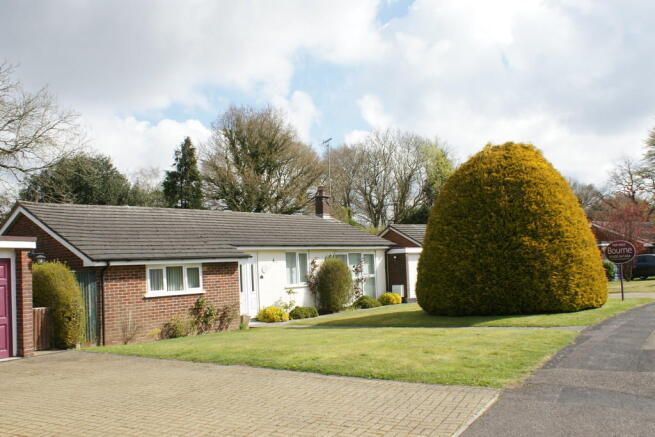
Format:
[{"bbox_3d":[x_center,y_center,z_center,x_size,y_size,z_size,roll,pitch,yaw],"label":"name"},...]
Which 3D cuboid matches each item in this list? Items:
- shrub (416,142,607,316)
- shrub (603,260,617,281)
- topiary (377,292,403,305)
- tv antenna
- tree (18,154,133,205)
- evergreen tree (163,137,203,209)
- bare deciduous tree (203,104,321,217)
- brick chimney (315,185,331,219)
[{"bbox_3d":[5.891,0.226,17.514,5.650,5.230,5.600,-4,-5,18],"label":"shrub"},{"bbox_3d":[15.757,2.983,31.002,1.250,1.130,1.200,-5,-6,26],"label":"shrub"},{"bbox_3d":[2.377,3.030,20.601,0.900,0.470,0.800,-3,-5,6],"label":"topiary"},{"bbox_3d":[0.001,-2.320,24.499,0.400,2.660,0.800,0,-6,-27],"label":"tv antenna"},{"bbox_3d":[-16.534,0.556,35.722,7.390,9.830,7.020,0,-5,-25],"label":"tree"},{"bbox_3d":[-10.404,-0.238,39.727,3.300,11.530,3.300,-1,-5,-15],"label":"evergreen tree"},{"bbox_3d":[-4.726,-1.540,39.796,8.940,13.600,8.490,-2,-5,-7],"label":"bare deciduous tree"},{"bbox_3d":[-0.179,-0.707,24.499,0.500,1.420,0.520,-7,-7,42],"label":"brick chimney"}]

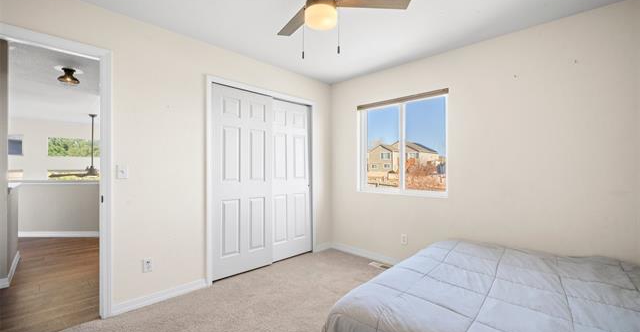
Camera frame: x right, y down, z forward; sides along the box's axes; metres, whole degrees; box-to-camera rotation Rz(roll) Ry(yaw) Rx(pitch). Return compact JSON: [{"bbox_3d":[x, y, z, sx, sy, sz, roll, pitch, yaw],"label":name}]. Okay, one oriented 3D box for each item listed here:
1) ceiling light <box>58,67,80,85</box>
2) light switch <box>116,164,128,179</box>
[{"bbox_3d":[-3.267,-1.167,3.470,0.220,0.160,0.220,0,0,44],"label":"ceiling light"},{"bbox_3d":[-1.603,0.050,2.163,0.012,0.118,0.074,0,0,44],"label":"light switch"}]

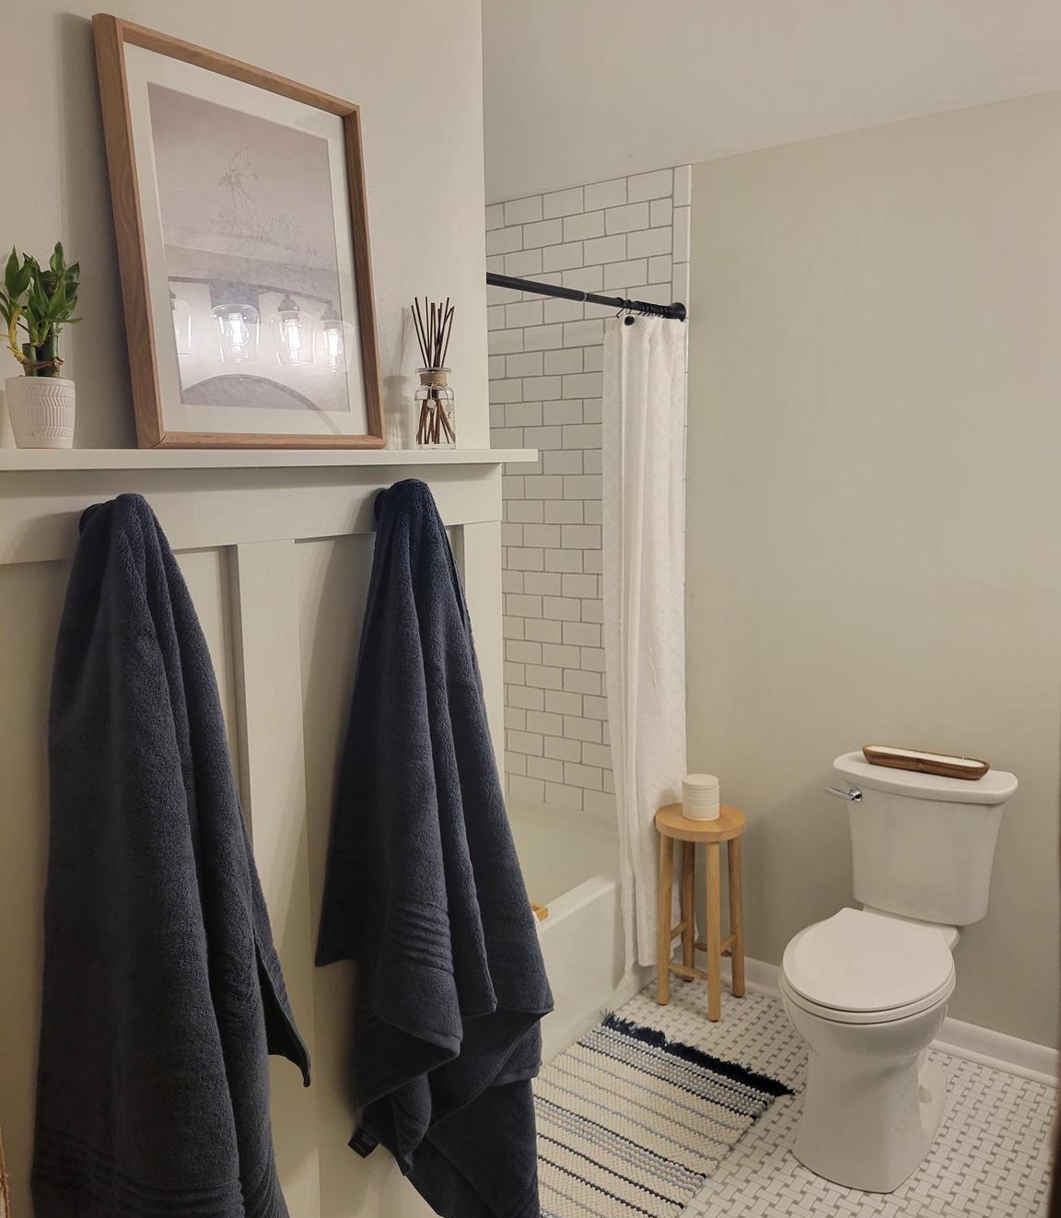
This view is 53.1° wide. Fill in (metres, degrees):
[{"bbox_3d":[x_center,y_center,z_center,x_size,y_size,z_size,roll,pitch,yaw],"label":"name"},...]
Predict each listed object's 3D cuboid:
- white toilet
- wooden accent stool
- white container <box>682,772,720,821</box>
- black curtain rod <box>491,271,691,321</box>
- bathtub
[{"bbox_3d":[0.815,0.822,2.471,0.427,0.779,0.765,6,10,37],"label":"white toilet"},{"bbox_3d":[0.485,0.859,3.035,0.252,0.554,0.252,0,8,0],"label":"wooden accent stool"},{"bbox_3d":[0.480,0.530,3.003,0.104,0.106,0.104,0,8,0],"label":"white container"},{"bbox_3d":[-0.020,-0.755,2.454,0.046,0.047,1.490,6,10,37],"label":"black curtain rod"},{"bbox_3d":[-0.308,0.963,2.907,0.760,0.392,1.510,6,10,37],"label":"bathtub"}]

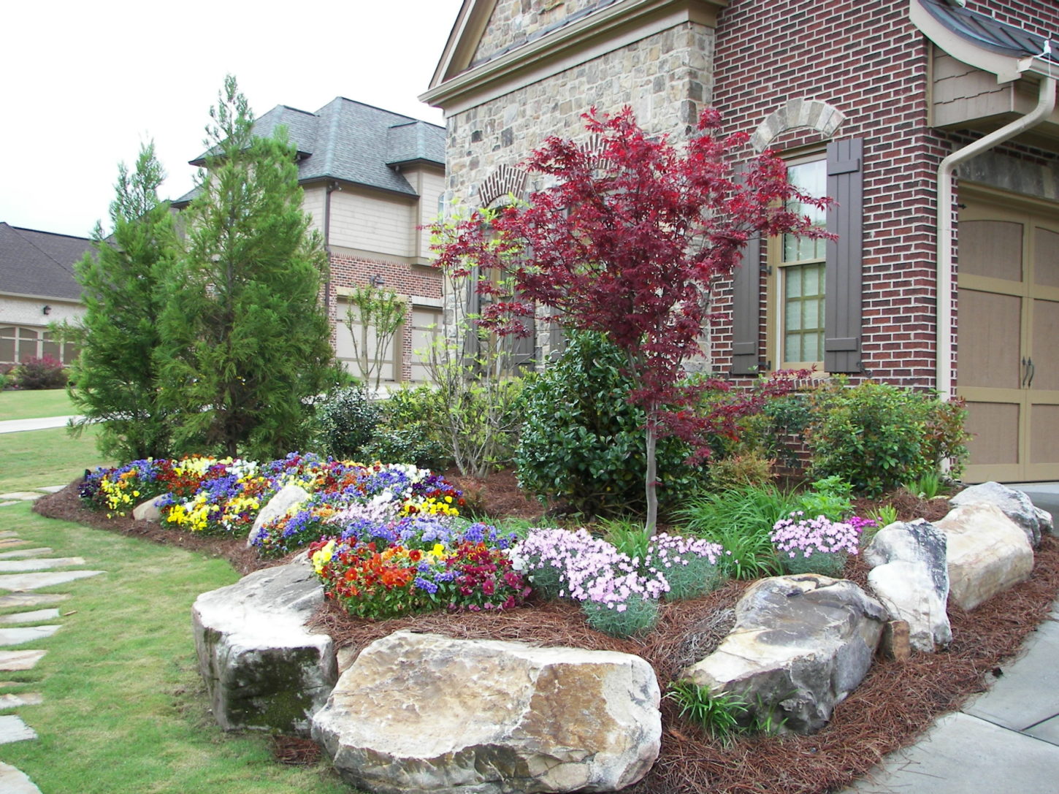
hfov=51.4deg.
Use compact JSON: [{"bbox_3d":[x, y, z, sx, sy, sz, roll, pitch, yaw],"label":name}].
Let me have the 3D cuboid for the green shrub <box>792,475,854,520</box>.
[{"bbox_3d":[1.944,0.688,7.300,0.406,0.340,0.400,0,-2,15],"label":"green shrub"}]

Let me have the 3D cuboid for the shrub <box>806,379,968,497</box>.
[{"bbox_3d":[2.788,0.320,8.600,1.266,0.917,1.050,0,-2,18],"label":"shrub"}]

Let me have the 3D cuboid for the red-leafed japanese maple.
[{"bbox_3d":[0.594,-0.443,6.450,2.336,2.499,2.100,0,-2,5],"label":"red-leafed japanese maple"}]

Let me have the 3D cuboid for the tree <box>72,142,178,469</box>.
[{"bbox_3d":[-4.536,-1.061,12.500,1.381,3.652,1.450,1,-2,-20],"label":"tree"}]

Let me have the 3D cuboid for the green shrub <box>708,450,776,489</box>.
[{"bbox_3d":[1.651,0.591,8.600,0.556,0.362,0.500,0,-2,11],"label":"green shrub"}]

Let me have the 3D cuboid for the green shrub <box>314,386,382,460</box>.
[{"bbox_3d":[-1.785,0.272,10.800,0.673,0.779,0.660,1,-2,-9],"label":"green shrub"}]

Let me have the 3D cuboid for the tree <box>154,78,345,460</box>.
[{"bbox_3d":[-2.785,-1.285,11.000,1.843,3.866,1.800,1,-2,-14],"label":"tree"}]

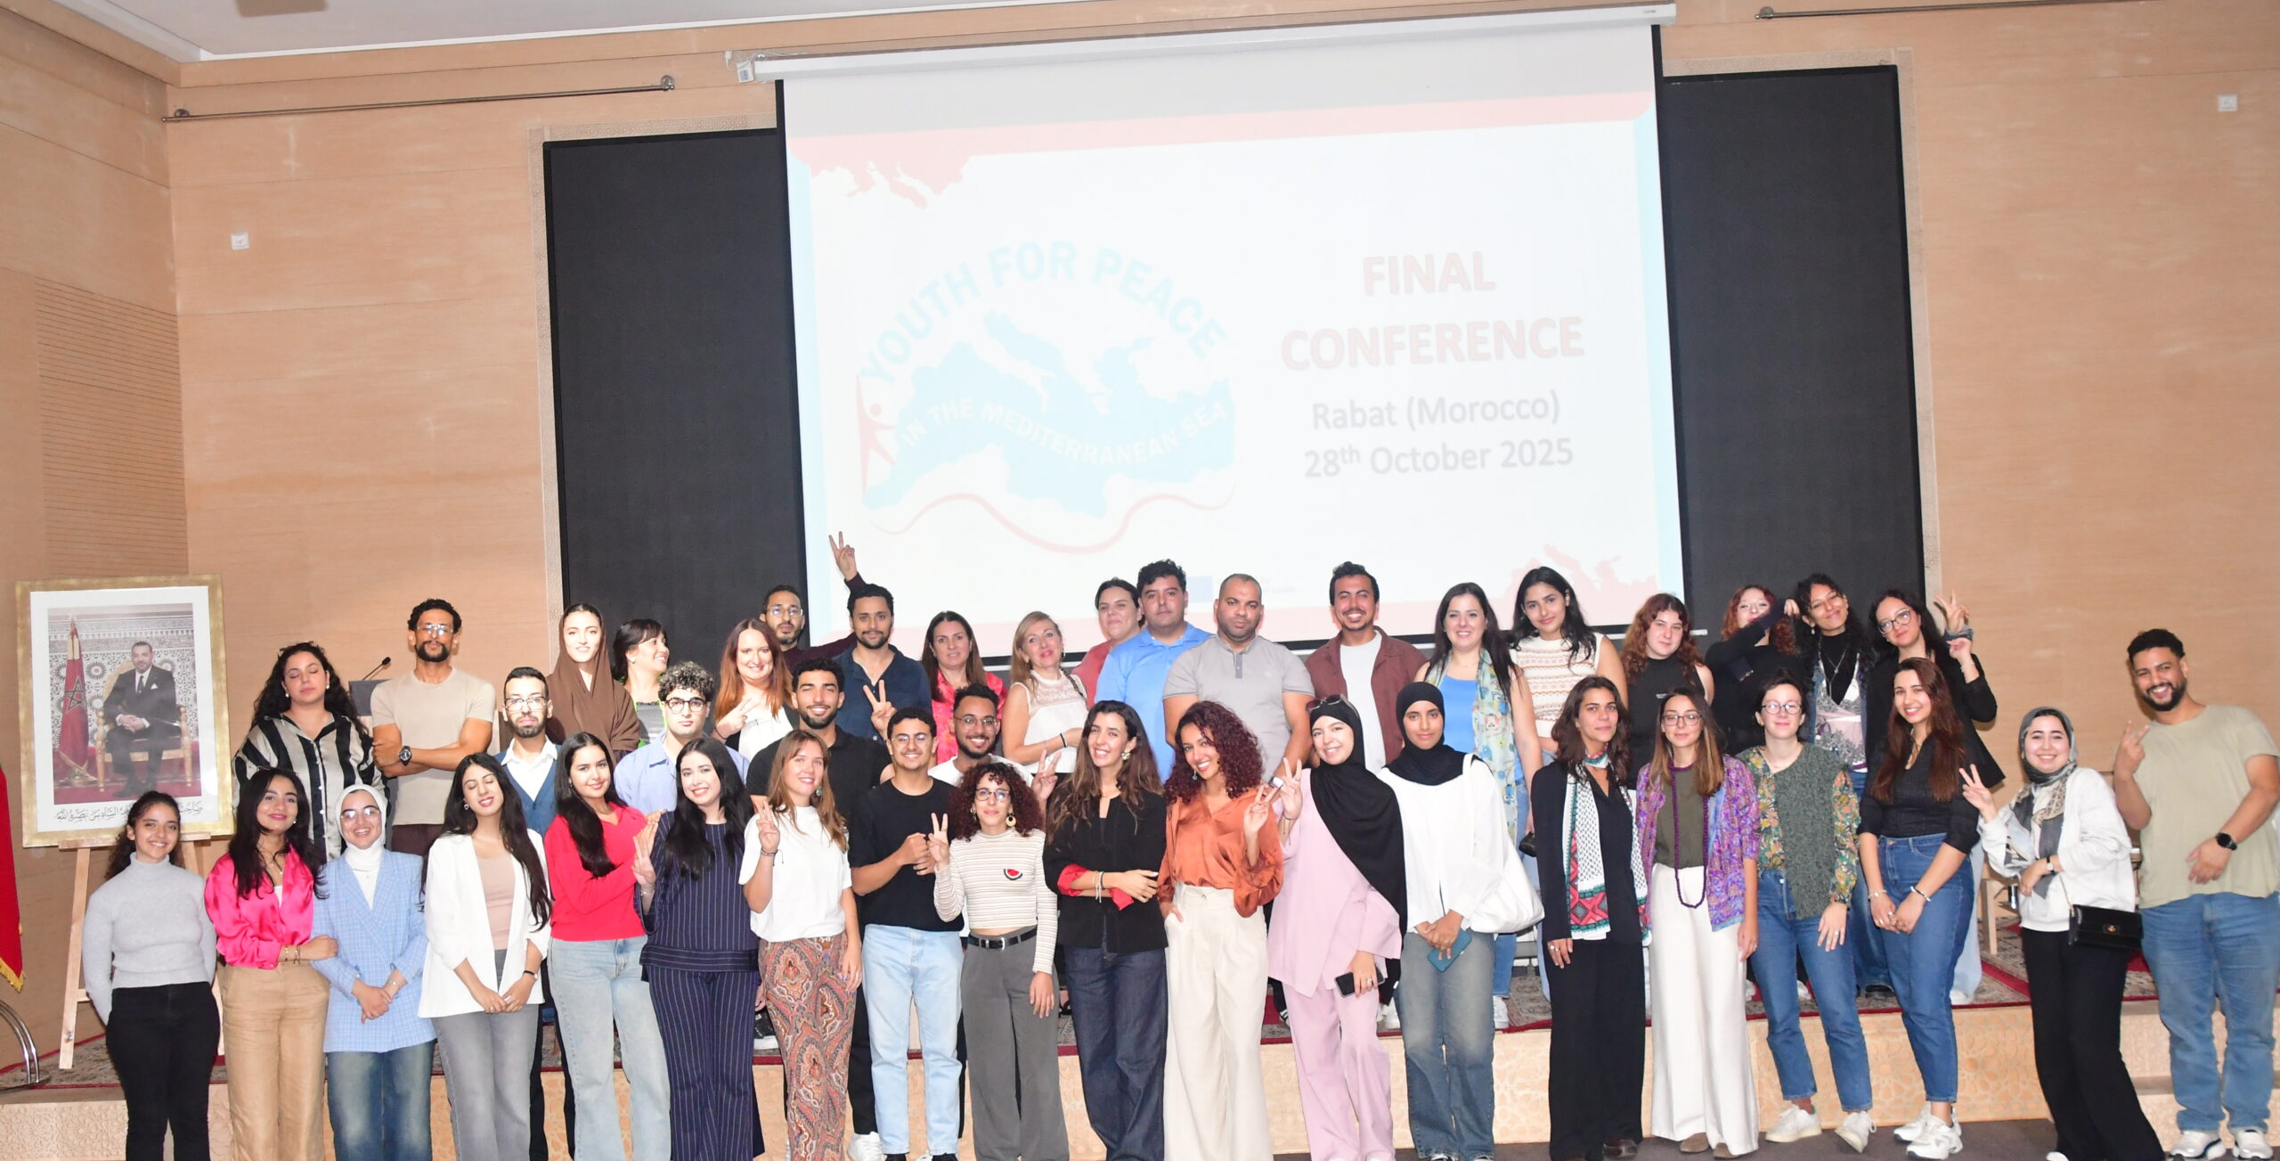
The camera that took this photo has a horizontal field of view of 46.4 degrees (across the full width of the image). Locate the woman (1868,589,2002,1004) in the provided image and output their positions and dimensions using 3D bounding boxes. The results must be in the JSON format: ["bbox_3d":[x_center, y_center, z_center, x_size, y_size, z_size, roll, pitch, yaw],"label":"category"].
[{"bbox_3d":[2.975,0.788,9.904,0.520,1.529,0.380,-3,-1,28],"label":"woman"}]

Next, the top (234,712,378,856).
[{"bbox_3d":[-3.258,0.866,10.440,0.560,0.720,0.320,-3,-1,-27],"label":"top"}]

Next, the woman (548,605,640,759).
[{"bbox_3d":[-2.121,0.959,10.366,0.430,1.747,0.330,-3,-1,-6],"label":"woman"}]

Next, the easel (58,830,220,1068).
[{"bbox_3d":[-4.104,1.144,10.883,0.660,1.600,0.620,-3,-1,-18],"label":"easel"}]

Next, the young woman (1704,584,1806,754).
[{"bbox_3d":[2.379,0.804,10.165,0.470,1.577,0.360,-3,-1,9],"label":"young woman"}]

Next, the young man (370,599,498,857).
[{"bbox_3d":[-2.796,0.978,10.636,0.530,1.795,0.360,-3,-1,-15],"label":"young man"}]

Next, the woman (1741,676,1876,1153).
[{"bbox_3d":[2.403,1.176,9.570,0.500,1.665,0.360,-3,-1,32],"label":"woman"}]

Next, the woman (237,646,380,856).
[{"bbox_3d":[-3.200,1.062,10.266,0.540,1.651,0.340,-3,-1,-9],"label":"woman"}]

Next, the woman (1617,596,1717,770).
[{"bbox_3d":[2.005,0.829,9.995,0.440,1.560,0.320,-3,-1,8],"label":"woman"}]

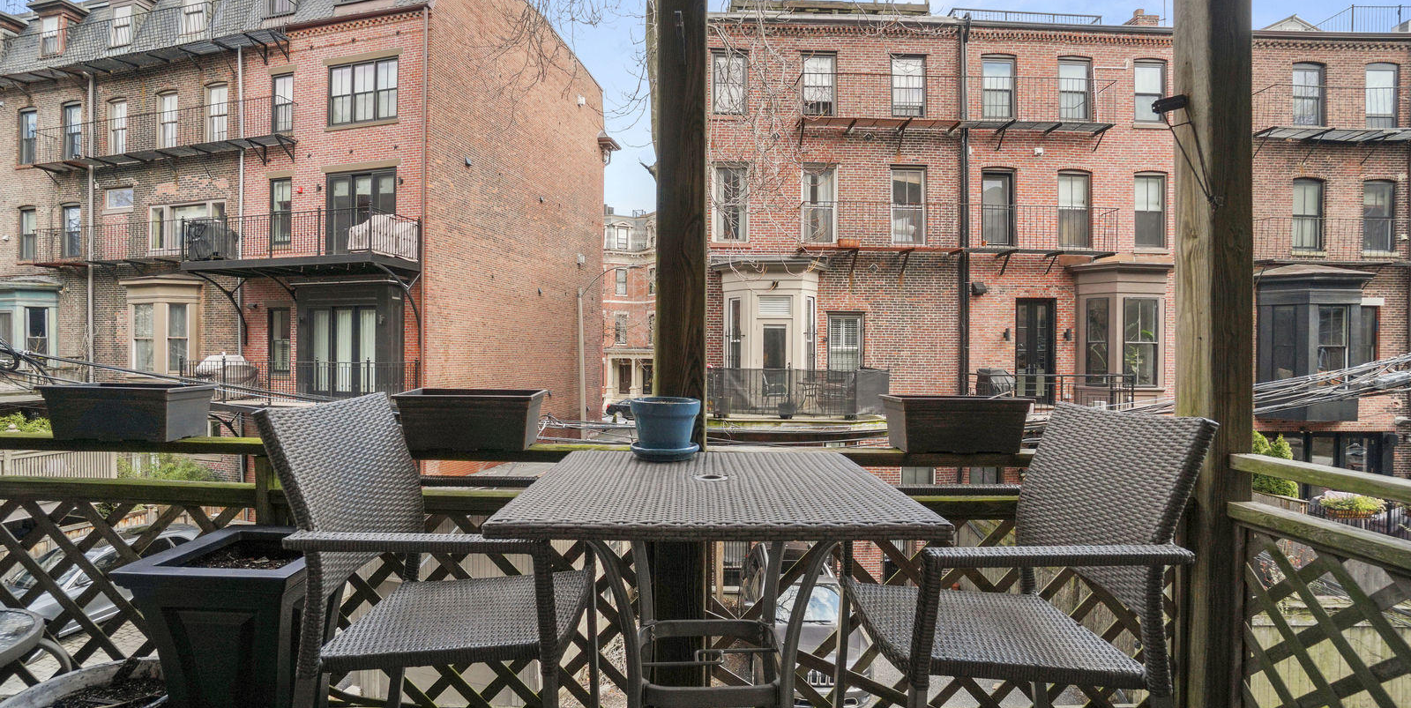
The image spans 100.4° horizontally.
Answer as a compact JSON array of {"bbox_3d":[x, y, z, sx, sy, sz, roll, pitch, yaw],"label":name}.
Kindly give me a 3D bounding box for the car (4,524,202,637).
[{"bbox_3d":[-12.300,4.580,11.700,1.820,1.440,4.750,0,0,8],"label":"car"}]

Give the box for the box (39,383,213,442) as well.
[{"bbox_3d":[-1.825,0.186,1.872,0.403,0.165,0.192,0,0,0],"label":"box"}]

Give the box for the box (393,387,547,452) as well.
[{"bbox_3d":[-0.709,0.201,1.812,0.403,0.165,0.192,0,0,-2],"label":"box"}]

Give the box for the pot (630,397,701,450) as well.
[{"bbox_3d":[-0.106,0.200,1.585,0.188,0.150,0.188,0,0,0],"label":"pot"}]

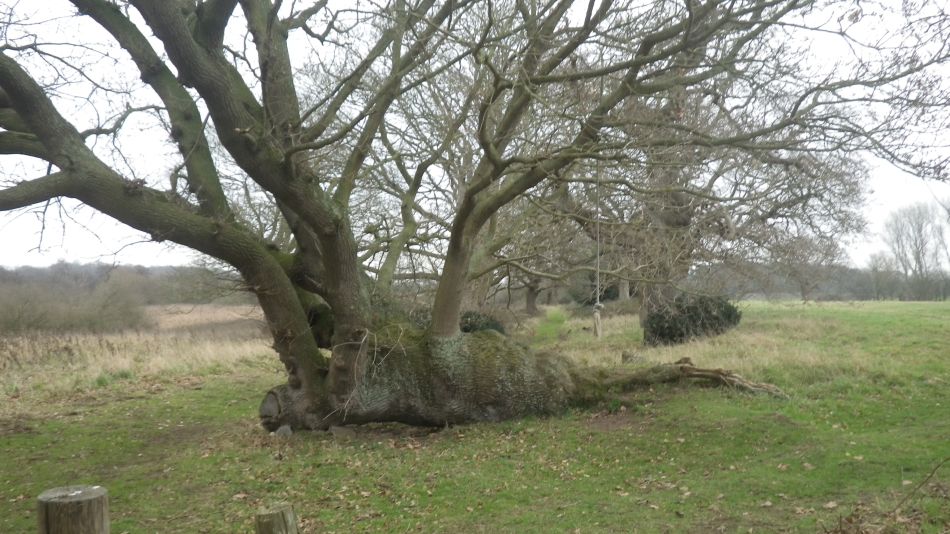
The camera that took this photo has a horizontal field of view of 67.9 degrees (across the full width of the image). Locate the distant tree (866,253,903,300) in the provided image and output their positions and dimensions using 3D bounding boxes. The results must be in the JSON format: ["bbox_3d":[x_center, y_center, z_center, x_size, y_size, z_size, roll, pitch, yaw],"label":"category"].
[{"bbox_3d":[69.682,1.617,120.000,6.200,8.200,6.000,-1,-2,30],"label":"distant tree"}]

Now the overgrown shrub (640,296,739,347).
[{"bbox_3d":[6.601,1.631,21.500,2.850,1.500,2.400,-1,-2,17],"label":"overgrown shrub"}]

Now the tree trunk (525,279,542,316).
[{"bbox_3d":[3.484,1.817,42.000,1.000,2.300,1.000,0,-2,0],"label":"tree trunk"}]

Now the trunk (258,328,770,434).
[{"bbox_3d":[0.900,1.310,9.350,7.100,1.150,1.300,1,-2,-18],"label":"trunk"}]

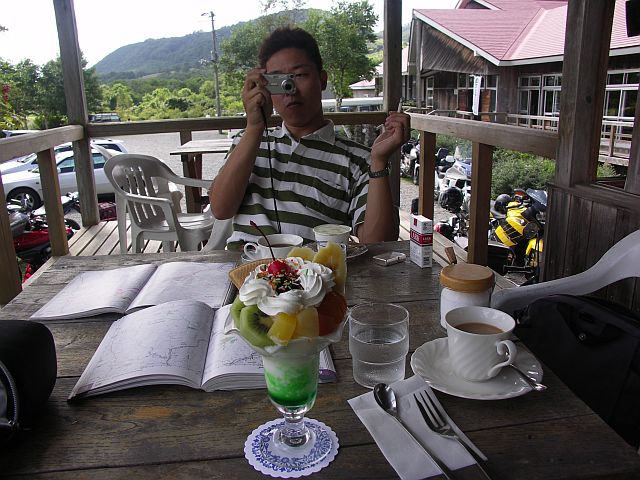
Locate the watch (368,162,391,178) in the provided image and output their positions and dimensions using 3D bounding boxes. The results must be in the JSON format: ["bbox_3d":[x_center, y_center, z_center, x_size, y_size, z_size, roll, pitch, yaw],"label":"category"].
[{"bbox_3d":[0.148,-0.173,1.278,0.058,0.040,0.060,3,15,17],"label":"watch"}]

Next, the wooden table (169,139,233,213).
[{"bbox_3d":[-0.457,-0.280,3.423,0.820,0.700,0.797,-3,16,-7],"label":"wooden table"}]

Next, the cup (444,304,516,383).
[{"bbox_3d":[0.190,0.126,0.597,0.096,0.068,0.077,11,19,40],"label":"cup"}]

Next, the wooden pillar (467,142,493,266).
[{"bbox_3d":[1.014,-0.214,3.256,0.093,0.770,0.093,-3,15,-7],"label":"wooden pillar"}]

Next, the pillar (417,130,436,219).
[{"bbox_3d":[0.815,-0.447,3.950,0.090,0.750,0.090,-4,16,-8],"label":"pillar"}]

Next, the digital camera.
[{"bbox_3d":[-0.101,-0.387,1.280,0.090,0.053,0.036,-3,16,-3],"label":"digital camera"}]

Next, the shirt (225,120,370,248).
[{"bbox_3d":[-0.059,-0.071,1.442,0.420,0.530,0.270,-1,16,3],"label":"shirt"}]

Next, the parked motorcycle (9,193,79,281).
[{"bbox_3d":[-4.343,-0.068,7.793,0.750,1.150,2.100,5,17,24],"label":"parked motorcycle"}]

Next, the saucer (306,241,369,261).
[{"bbox_3d":[0.034,0.026,1.123,0.137,0.019,0.137,-1,15,0],"label":"saucer"}]

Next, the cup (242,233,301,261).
[{"bbox_3d":[-0.084,0.032,0.973,0.108,0.062,0.085,-6,16,-14],"label":"cup"}]

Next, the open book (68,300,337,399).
[{"bbox_3d":[-0.144,0.131,0.699,0.305,0.035,0.215,-2,15,-5],"label":"open book"}]

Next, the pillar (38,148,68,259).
[{"bbox_3d":[-1.846,-0.255,3.552,0.090,0.750,0.090,-4,16,-8],"label":"pillar"}]

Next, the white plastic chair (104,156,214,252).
[{"bbox_3d":[-0.657,-0.054,2.647,0.560,0.770,0.550,12,20,40],"label":"white plastic chair"}]

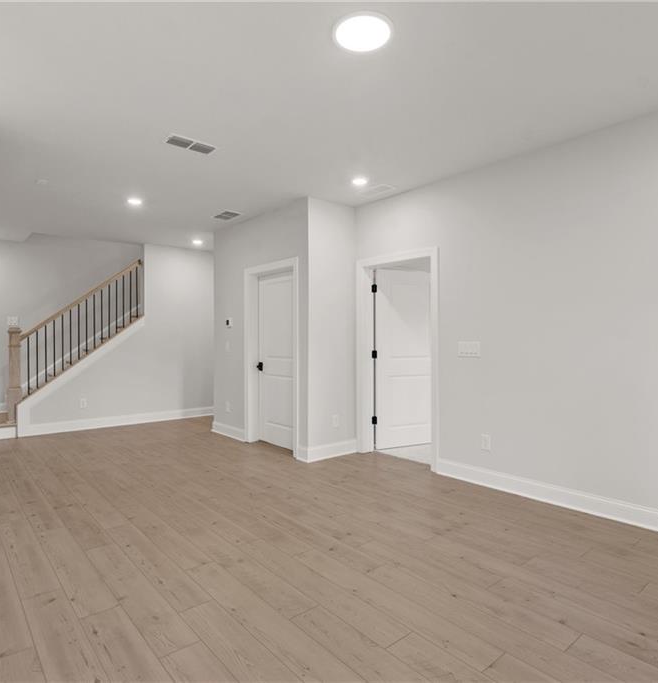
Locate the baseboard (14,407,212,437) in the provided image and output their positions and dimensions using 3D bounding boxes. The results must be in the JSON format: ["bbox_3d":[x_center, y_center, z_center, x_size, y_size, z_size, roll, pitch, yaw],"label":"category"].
[{"bbox_3d":[-2.986,1.177,6.766,2.740,0.140,0.022,0,0,-41],"label":"baseboard"}]

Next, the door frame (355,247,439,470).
[{"bbox_3d":[0.714,0.178,4.724,0.150,2.140,1.100,0,0,-41],"label":"door frame"}]

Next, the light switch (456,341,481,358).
[{"bbox_3d":[1.232,0.072,4.017,0.014,0.125,0.215,0,0,-41],"label":"light switch"}]

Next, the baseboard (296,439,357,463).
[{"bbox_3d":[0.046,1.177,4.880,0.680,0.145,0.025,0,0,-41],"label":"baseboard"}]

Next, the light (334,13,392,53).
[{"bbox_3d":[0.165,-1.466,2.179,0.280,0.030,0.280,0,0,0],"label":"light"}]

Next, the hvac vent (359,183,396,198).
[{"bbox_3d":[0.462,-1.483,4.514,0.200,0.020,0.380,0,0,-41],"label":"hvac vent"}]

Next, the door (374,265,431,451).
[{"bbox_3d":[0.898,0.205,5.305,0.850,2.030,0.040,0,0,-25],"label":"door"}]

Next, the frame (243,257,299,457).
[{"bbox_3d":[-0.642,0.178,5.266,0.150,2.140,1.100,0,0,-41],"label":"frame"}]

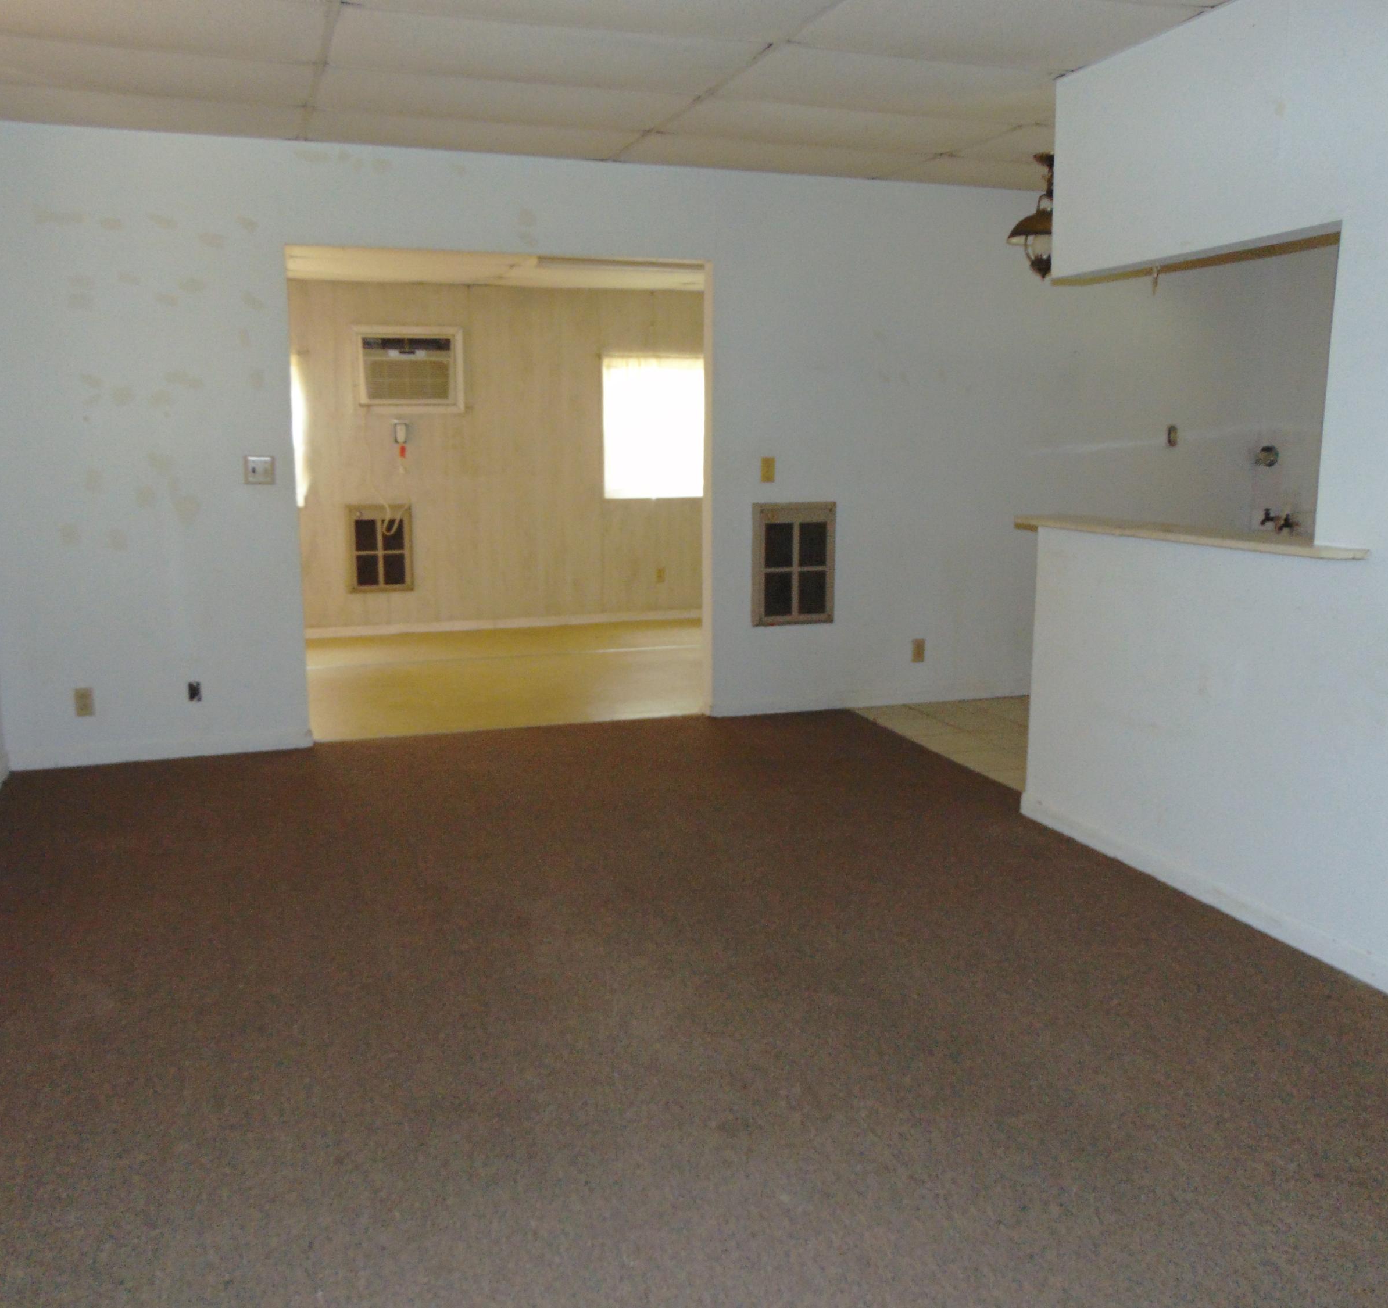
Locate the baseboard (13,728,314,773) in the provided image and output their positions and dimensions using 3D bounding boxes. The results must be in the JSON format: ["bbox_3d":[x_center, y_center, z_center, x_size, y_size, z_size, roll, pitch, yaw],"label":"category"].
[{"bbox_3d":[-2.097,0.385,5.008,1.115,0.082,0.016,-4,11,-19],"label":"baseboard"}]

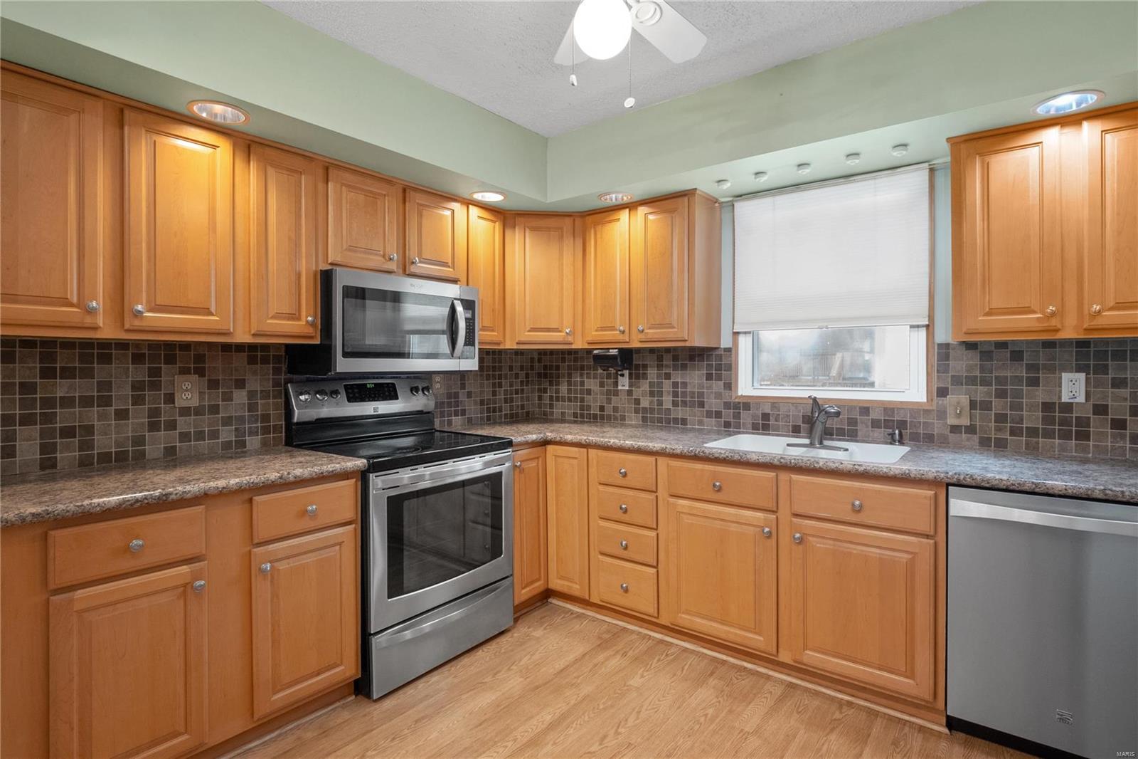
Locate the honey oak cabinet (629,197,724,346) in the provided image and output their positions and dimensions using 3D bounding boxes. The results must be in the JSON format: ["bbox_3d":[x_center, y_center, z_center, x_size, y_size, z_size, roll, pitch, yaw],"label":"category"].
[{"bbox_3d":[0.560,-0.544,3.024,0.377,0.760,0.324,1,2,37],"label":"honey oak cabinet"}]

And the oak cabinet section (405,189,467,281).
[{"bbox_3d":[-0.768,-0.691,2.855,0.310,0.391,0.344,1,2,38],"label":"oak cabinet section"}]

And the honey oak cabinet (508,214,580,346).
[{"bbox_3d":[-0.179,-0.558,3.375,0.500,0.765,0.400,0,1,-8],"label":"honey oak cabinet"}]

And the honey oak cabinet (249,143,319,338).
[{"bbox_3d":[-1.220,-0.521,2.290,0.322,0.760,0.292,1,2,37],"label":"honey oak cabinet"}]

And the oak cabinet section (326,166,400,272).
[{"bbox_3d":[-1.003,-0.682,2.559,0.310,0.398,0.343,1,2,38],"label":"oak cabinet section"}]

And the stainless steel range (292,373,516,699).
[{"bbox_3d":[-0.754,0.594,2.600,0.689,1.190,0.760,1,2,37],"label":"stainless steel range"}]

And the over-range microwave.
[{"bbox_3d":[-0.853,-0.240,2.675,0.438,0.420,0.770,1,2,37],"label":"over-range microwave"}]

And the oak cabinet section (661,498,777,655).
[{"bbox_3d":[0.803,0.809,2.622,0.495,0.557,0.560,1,2,38],"label":"oak cabinet section"}]

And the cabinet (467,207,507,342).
[{"bbox_3d":[-0.567,-0.550,3.147,0.322,0.765,0.289,1,2,37],"label":"cabinet"}]

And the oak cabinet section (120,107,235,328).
[{"bbox_3d":[-1.431,-0.512,2.023,0.310,0.698,0.318,1,2,38],"label":"oak cabinet section"}]

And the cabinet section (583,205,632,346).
[{"bbox_3d":[0.303,-0.555,3.221,0.294,0.710,0.310,1,2,38],"label":"cabinet section"}]

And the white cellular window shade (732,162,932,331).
[{"bbox_3d":[1.196,-0.581,2.692,0.860,0.679,0.050,1,2,37],"label":"white cellular window shade"}]

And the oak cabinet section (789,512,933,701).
[{"bbox_3d":[1.228,0.810,2.286,0.467,0.552,0.560,1,2,38],"label":"oak cabinet section"}]

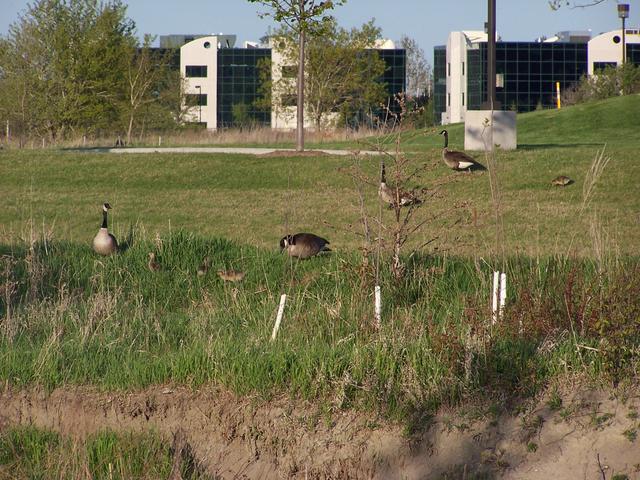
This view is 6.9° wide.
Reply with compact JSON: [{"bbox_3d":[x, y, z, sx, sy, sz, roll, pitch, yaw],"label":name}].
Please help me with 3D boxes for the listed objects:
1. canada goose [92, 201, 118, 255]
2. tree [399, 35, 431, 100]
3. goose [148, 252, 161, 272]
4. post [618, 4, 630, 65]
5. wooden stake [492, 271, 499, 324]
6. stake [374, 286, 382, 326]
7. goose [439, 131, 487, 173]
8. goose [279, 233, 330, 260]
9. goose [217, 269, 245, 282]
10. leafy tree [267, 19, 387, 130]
[{"bbox_3d":[-2.679,-0.106,66.500,0.290,0.720,0.580,0,1,18],"label":"canada goose"},{"bbox_3d":[12.994,-23.000,740.000,5.500,11.300,5.500,0,1,0],"label":"tree"},{"bbox_3d":[-2.005,0.285,64.500,0.230,0.260,0.140,-1,2,-41],"label":"goose"},{"bbox_3d":[12.540,-7.582,220.000,0.460,4.300,0.460,0,1,0],"label":"post"},{"bbox_3d":[1.928,0.648,58.500,0.050,0.630,0.040,2,1,0],"label":"wooden stake"},{"bbox_3d":[0.728,0.837,66.000,0.060,0.550,0.060,0,1,0],"label":"stake"},{"bbox_3d":[2.452,-1.499,91.000,0.790,0.750,0.280,0,2,-7],"label":"goose"},{"bbox_3d":[-0.192,0.099,66.000,0.620,0.400,0.280,0,1,-20],"label":"goose"},{"bbox_3d":[-1.067,0.435,63.500,0.330,0.200,0.150,0,1,-12],"label":"goose"},{"bbox_3d":[0.391,-9.826,320.000,6.900,6.900,6.500,0,1,0],"label":"leafy tree"}]

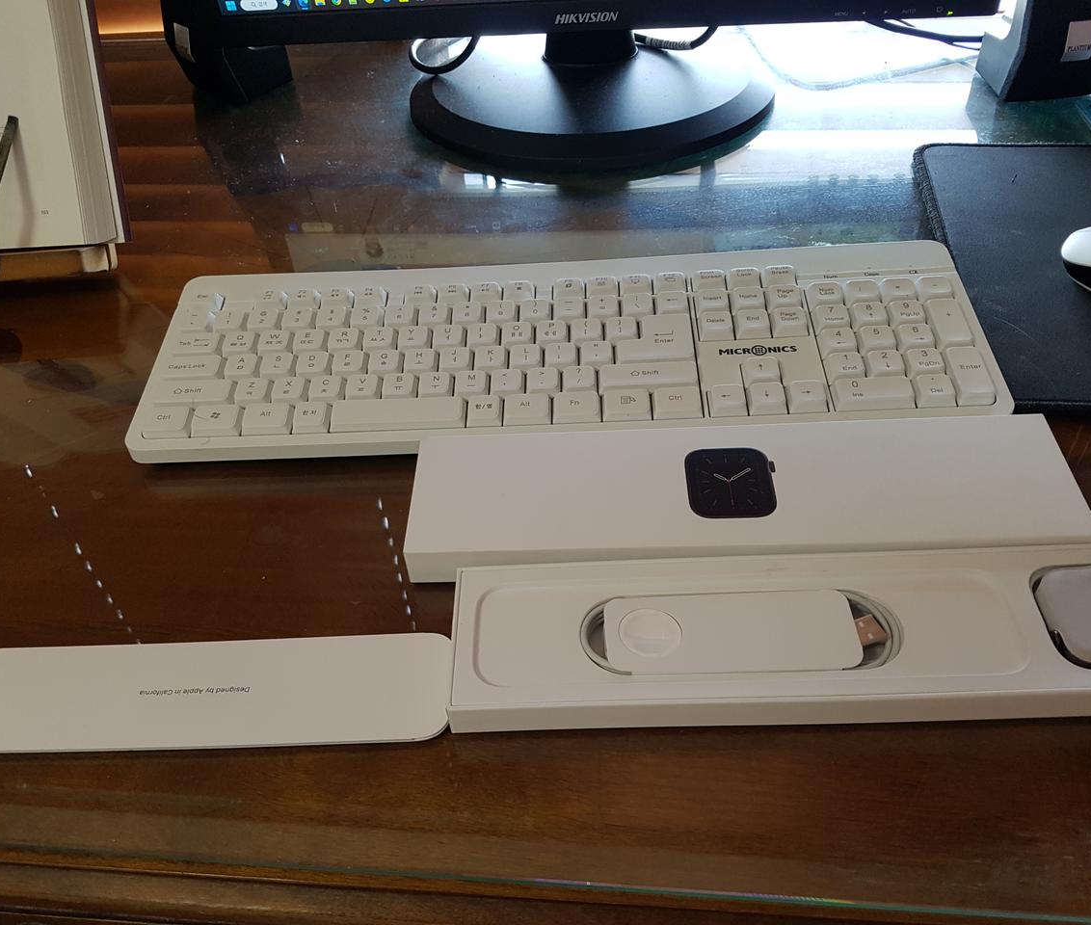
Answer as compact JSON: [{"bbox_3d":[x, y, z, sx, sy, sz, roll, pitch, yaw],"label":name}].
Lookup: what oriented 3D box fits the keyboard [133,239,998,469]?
[{"bbox_3d":[0.009,-0.062,0.504,0.446,0.026,0.133,-2,47,2],"label":"keyboard"}]

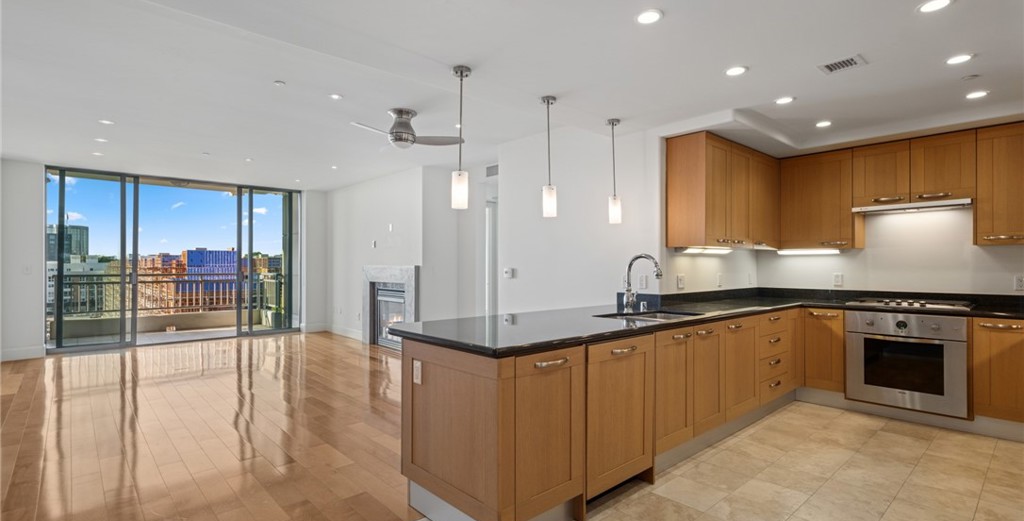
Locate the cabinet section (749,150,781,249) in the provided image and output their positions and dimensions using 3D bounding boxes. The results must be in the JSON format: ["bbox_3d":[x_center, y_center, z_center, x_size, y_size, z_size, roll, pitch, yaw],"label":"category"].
[{"bbox_3d":[2.291,-0.549,4.687,0.726,0.896,0.344,1,-1,-42],"label":"cabinet section"}]

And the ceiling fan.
[{"bbox_3d":[-0.958,-1.219,4.506,1.020,0.358,1.060,0,-1,-5],"label":"ceiling fan"}]

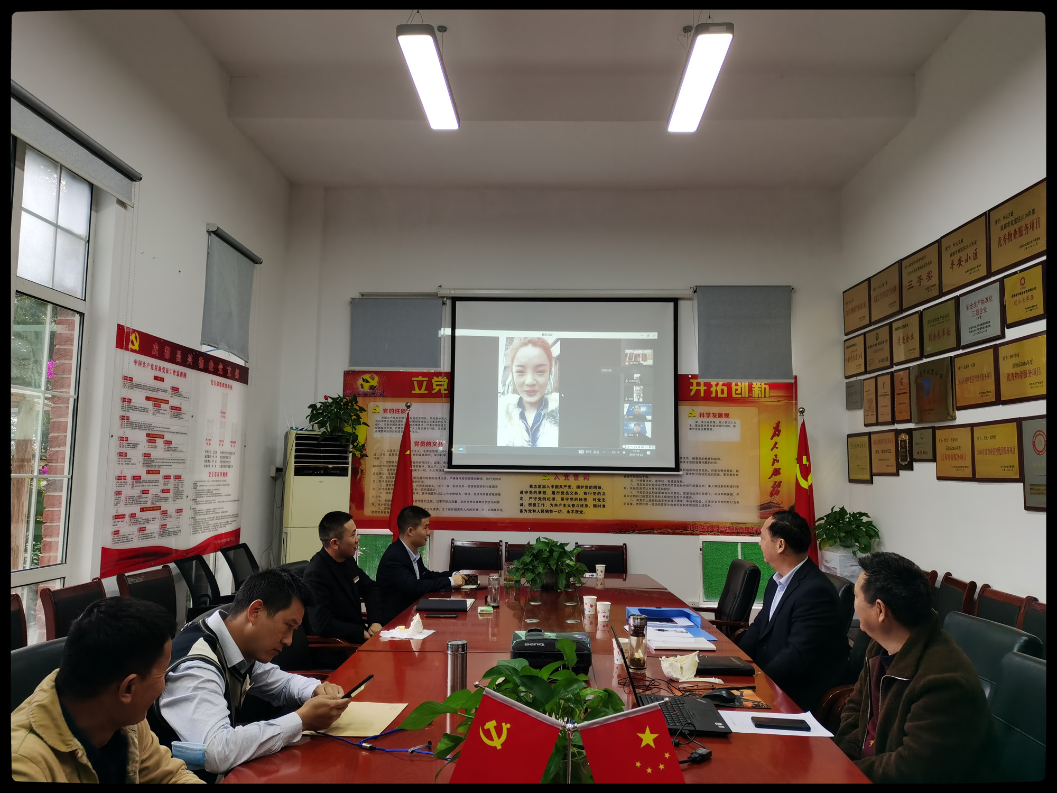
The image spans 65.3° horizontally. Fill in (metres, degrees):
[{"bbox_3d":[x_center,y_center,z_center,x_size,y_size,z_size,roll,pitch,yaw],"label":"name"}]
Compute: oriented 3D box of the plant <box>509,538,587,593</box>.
[{"bbox_3d":[0.123,1.081,5.353,0.530,0.330,0.480,1,-5,2],"label":"plant"}]

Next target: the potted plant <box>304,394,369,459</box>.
[{"bbox_3d":[-1.565,0.244,6.716,0.508,0.528,0.450,1,-5,2],"label":"potted plant"}]

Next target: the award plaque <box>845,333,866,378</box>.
[{"bbox_3d":[2.715,-0.327,6.833,0.020,0.327,0.450,1,-5,1],"label":"award plaque"}]

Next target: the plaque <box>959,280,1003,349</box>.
[{"bbox_3d":[2.759,-0.488,5.007,0.025,0.344,0.510,1,-5,2],"label":"plaque"}]

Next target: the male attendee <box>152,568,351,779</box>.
[{"bbox_3d":[-0.746,1.132,2.401,0.740,1.250,0.600,0,-5,9],"label":"male attendee"}]

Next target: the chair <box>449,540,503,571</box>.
[{"bbox_3d":[-0.449,1.629,6.519,0.460,0.941,0.560,1,-5,2],"label":"chair"}]

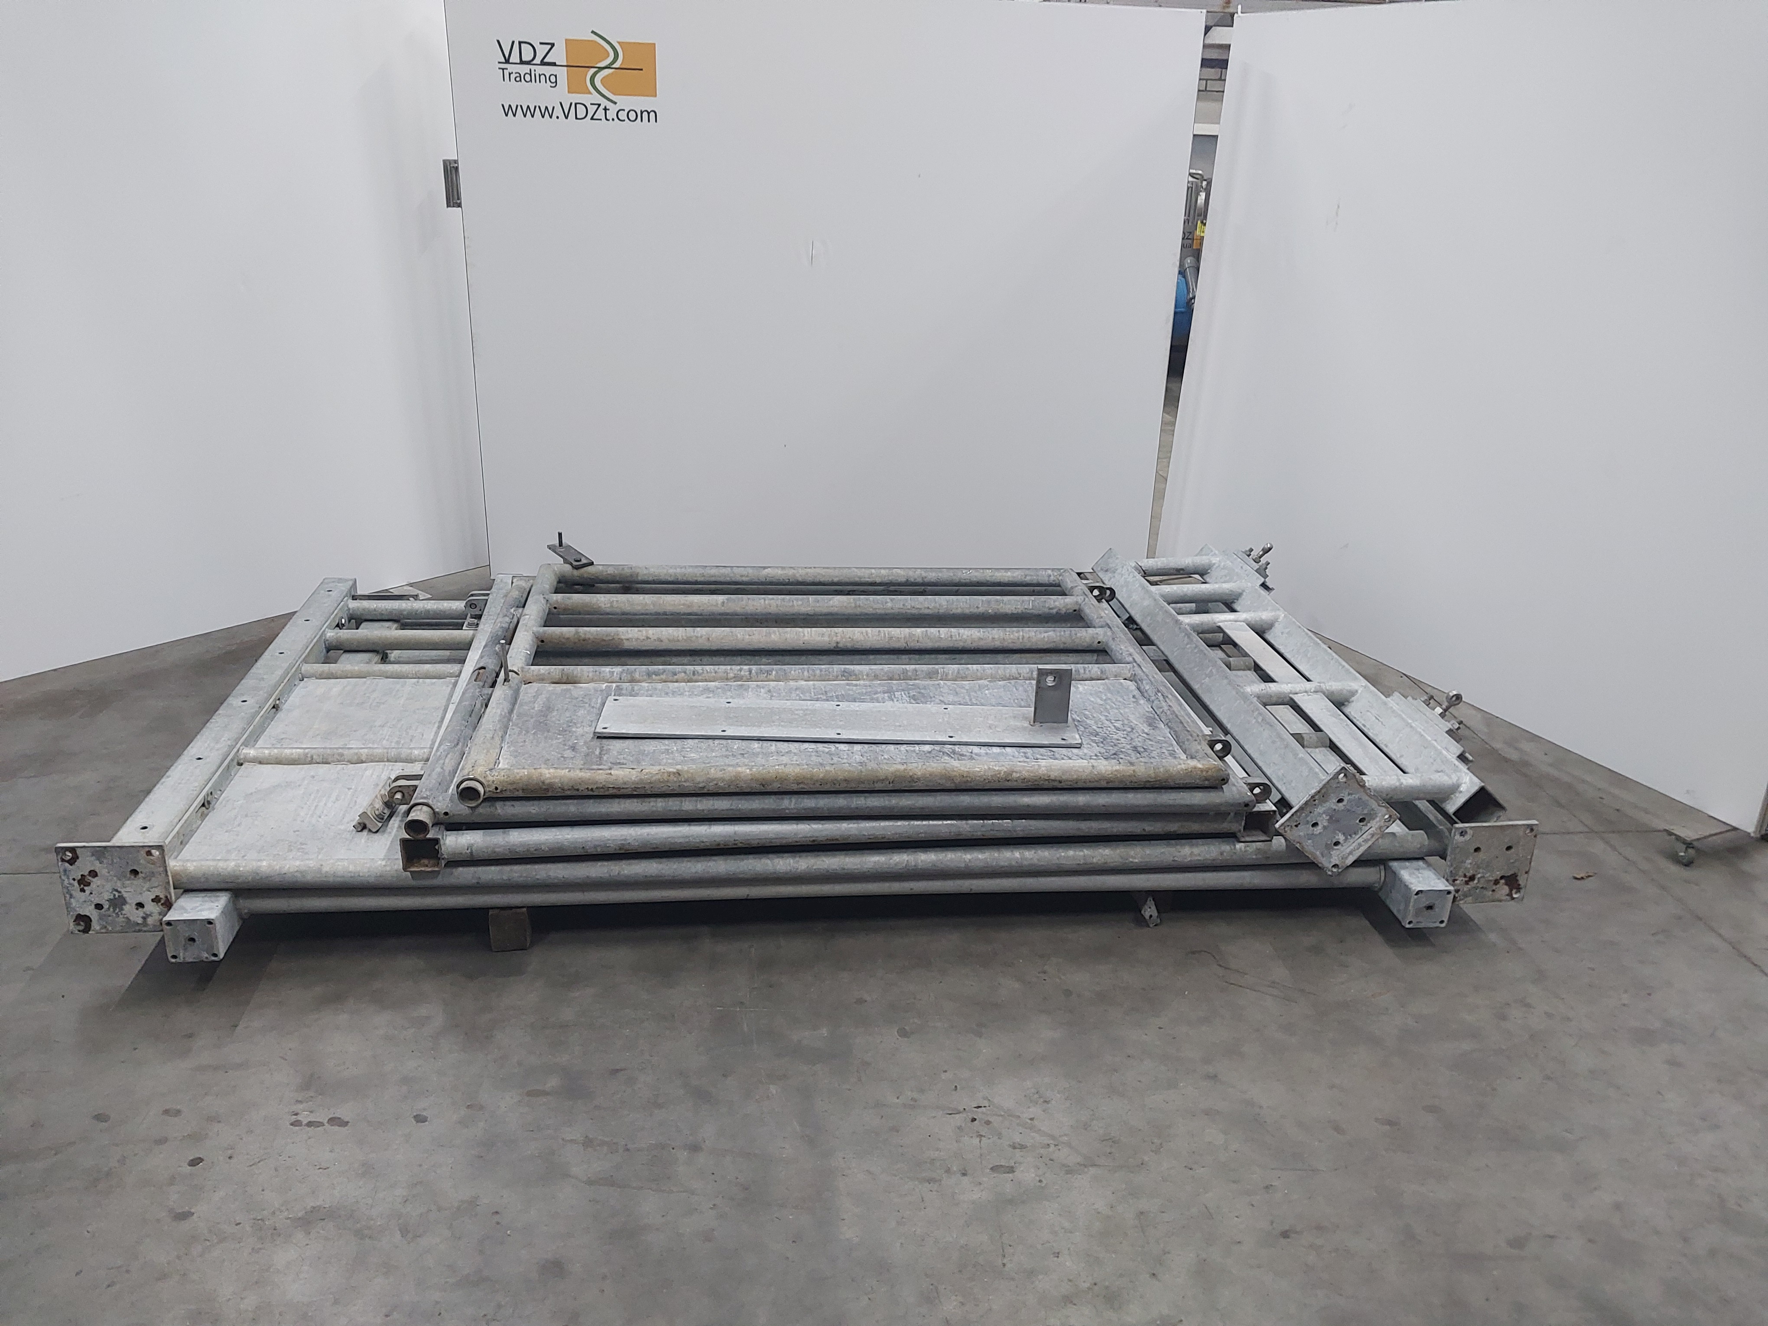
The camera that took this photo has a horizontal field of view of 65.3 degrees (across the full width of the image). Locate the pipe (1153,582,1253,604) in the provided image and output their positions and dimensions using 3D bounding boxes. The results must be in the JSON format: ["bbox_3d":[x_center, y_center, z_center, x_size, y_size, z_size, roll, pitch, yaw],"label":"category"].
[{"bbox_3d":[0.973,-0.207,4.184,0.295,0.055,0.055,-3,22,-9],"label":"pipe"}]

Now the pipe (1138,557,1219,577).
[{"bbox_3d":[0.952,-0.310,4.440,0.265,0.055,0.055,-3,22,-8],"label":"pipe"}]

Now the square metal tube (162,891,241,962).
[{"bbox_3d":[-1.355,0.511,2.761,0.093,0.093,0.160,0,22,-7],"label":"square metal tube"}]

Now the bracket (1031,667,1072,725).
[{"bbox_3d":[0.381,0.072,3.098,0.079,0.125,0.034,2,22,-1],"label":"bracket"}]

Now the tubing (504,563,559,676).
[{"bbox_3d":[-0.911,-0.117,3.602,0.058,0.058,0.787,0,22,-7],"label":"tubing"}]

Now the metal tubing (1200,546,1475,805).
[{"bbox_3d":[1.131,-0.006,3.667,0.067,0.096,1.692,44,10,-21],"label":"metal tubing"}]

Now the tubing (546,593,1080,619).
[{"bbox_3d":[-0.177,-0.161,3.883,1.517,0.057,0.057,0,22,-8],"label":"tubing"}]

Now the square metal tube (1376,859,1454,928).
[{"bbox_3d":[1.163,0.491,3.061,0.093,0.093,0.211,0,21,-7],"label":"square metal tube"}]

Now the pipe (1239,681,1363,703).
[{"bbox_3d":[1.099,0.080,3.625,0.321,0.056,0.056,0,22,-8],"label":"pipe"}]

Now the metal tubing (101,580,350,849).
[{"bbox_3d":[-1.599,0.113,3.527,0.102,0.102,1.770,0,22,-7],"label":"metal tubing"}]

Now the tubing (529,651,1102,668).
[{"bbox_3d":[-0.174,-0.008,3.648,1.614,0.057,0.057,0,22,-8],"label":"tubing"}]

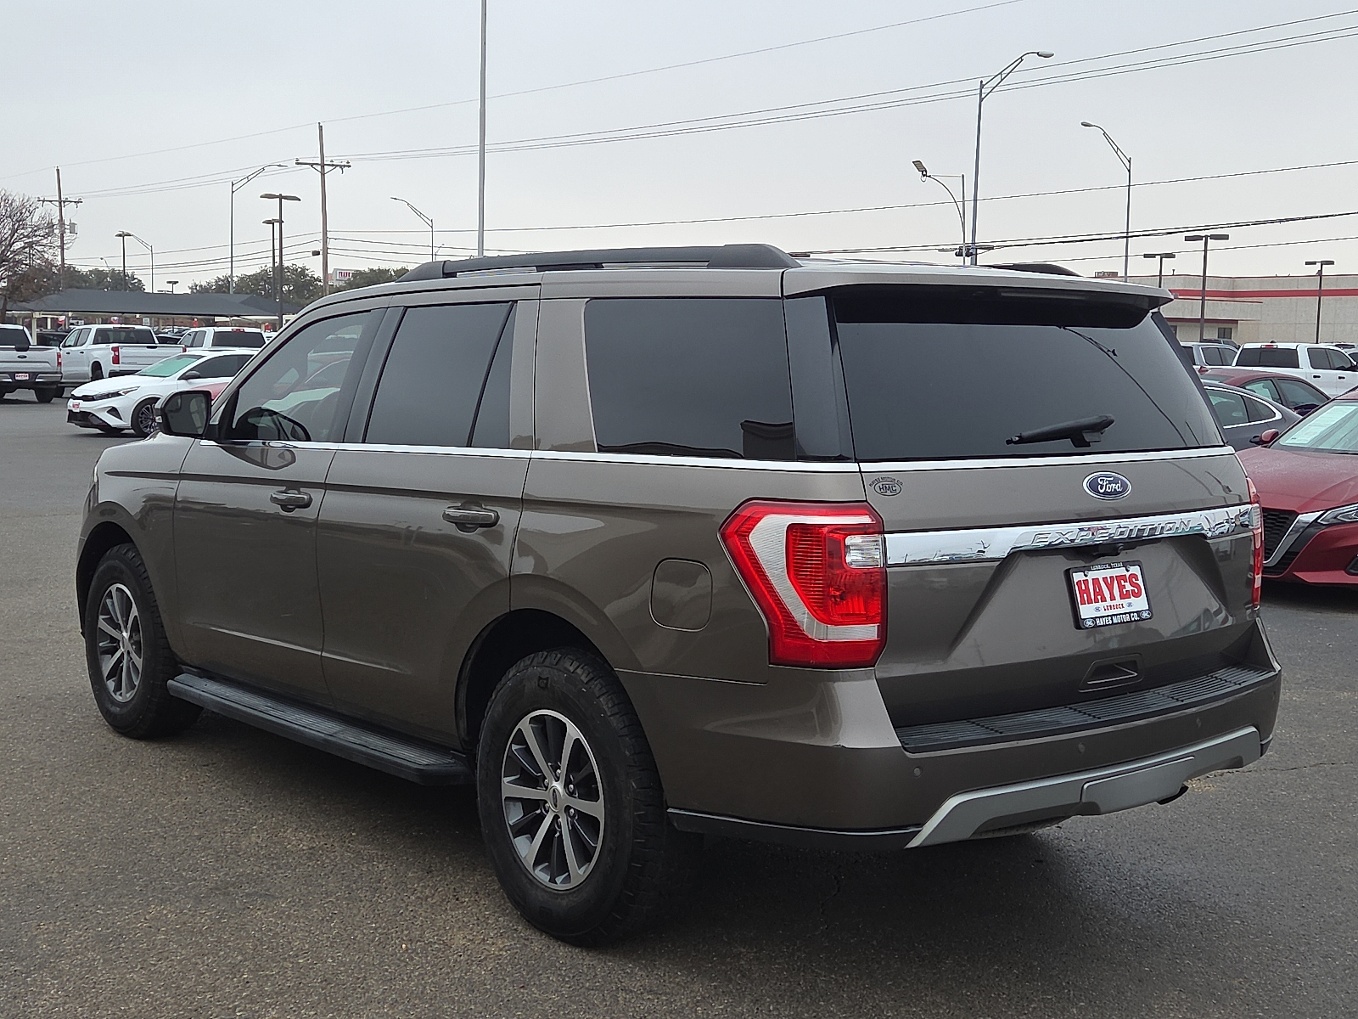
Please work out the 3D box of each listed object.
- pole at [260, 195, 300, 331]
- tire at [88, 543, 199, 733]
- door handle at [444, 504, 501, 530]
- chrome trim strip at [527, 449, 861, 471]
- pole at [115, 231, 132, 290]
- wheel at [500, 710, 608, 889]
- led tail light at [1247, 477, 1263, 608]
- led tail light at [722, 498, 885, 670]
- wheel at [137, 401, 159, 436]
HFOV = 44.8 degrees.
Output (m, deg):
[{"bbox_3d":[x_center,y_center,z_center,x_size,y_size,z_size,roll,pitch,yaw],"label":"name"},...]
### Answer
[{"bbox_3d":[-14.072,-7.544,58.324,1.450,7.163,0.400,1,5,0],"label":"pole"},{"bbox_3d":[-2.250,0.548,6.981,0.270,0.810,0.810,-3,6,-40],"label":"tire"},{"bbox_3d":[-0.597,0.022,4.681,0.065,0.062,0.248,-3,6,-40],"label":"door handle"},{"bbox_3d":[-0.002,-0.129,4.152,0.090,0.036,1.140,-4,5,-43],"label":"chrome trim strip"},{"bbox_3d":[-36.857,-13.870,109.582,1.200,8.700,0.450,2,6,11],"label":"pole"},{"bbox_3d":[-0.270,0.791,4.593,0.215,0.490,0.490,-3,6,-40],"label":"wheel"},{"bbox_3d":[1.625,0.085,4.925,0.230,0.385,0.350,-3,6,-40],"label":"led tail light"},{"bbox_3d":[0.290,0.174,3.875,0.210,0.405,0.390,-3,6,-40],"label":"led tail light"},{"bbox_3d":[-8.483,-1.451,26.553,0.480,0.480,0.200,-3,7,-40],"label":"wheel"}]

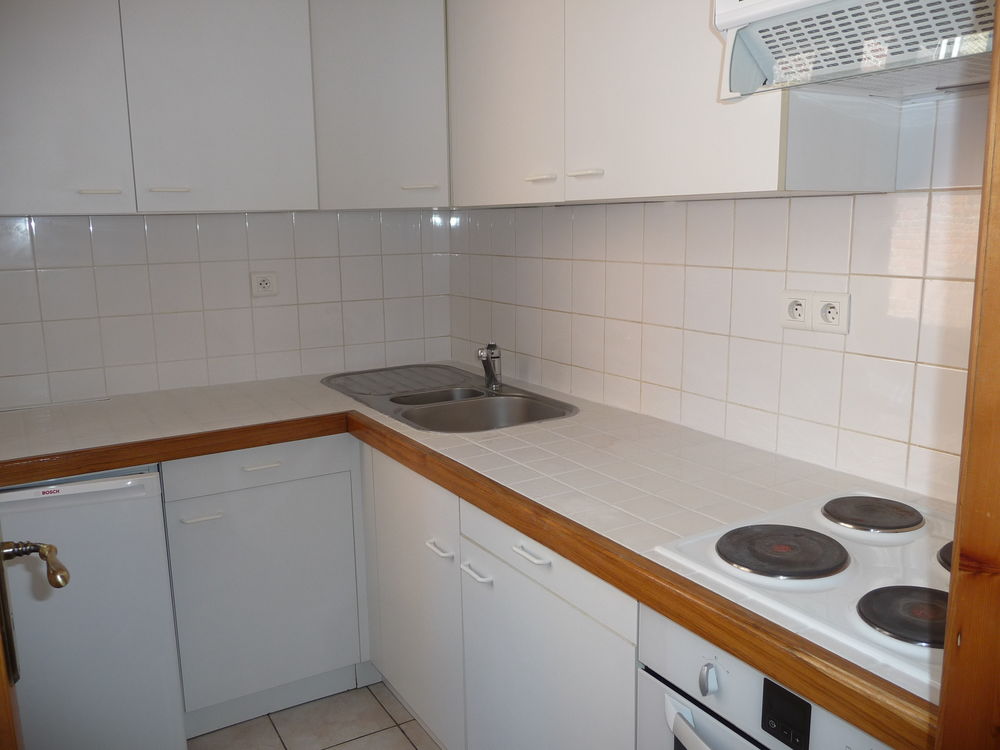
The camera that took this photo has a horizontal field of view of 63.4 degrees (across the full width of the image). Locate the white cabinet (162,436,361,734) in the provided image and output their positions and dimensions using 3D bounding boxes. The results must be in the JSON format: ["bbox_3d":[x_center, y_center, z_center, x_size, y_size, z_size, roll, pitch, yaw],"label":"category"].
[{"bbox_3d":[-0.768,0.536,2.438,0.497,0.816,0.584,-7,12,-30],"label":"white cabinet"}]

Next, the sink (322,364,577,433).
[{"bbox_3d":[-0.187,0.128,2.469,0.492,0.160,0.976,-7,12,-30],"label":"sink"}]

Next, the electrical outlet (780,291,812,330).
[{"bbox_3d":[0.615,-0.135,1.677,0.016,0.080,0.081,-7,12,-30],"label":"electrical outlet"}]

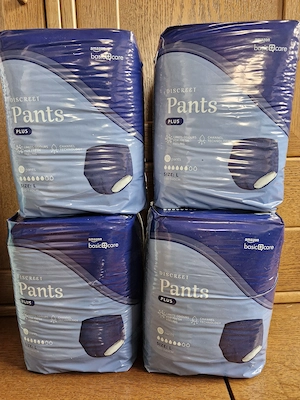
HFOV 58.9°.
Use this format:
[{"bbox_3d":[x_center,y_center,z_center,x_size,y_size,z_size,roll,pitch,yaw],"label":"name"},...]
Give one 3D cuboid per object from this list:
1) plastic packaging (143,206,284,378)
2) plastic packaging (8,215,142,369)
[{"bbox_3d":[0.092,0.140,0.463,0.186,0.255,0.137,1,11,2],"label":"plastic packaging"},{"bbox_3d":[-0.113,0.144,0.479,0.186,0.255,0.137,-1,9,0],"label":"plastic packaging"}]

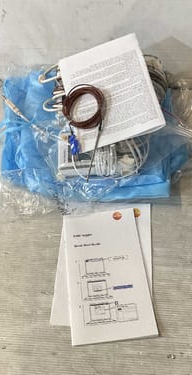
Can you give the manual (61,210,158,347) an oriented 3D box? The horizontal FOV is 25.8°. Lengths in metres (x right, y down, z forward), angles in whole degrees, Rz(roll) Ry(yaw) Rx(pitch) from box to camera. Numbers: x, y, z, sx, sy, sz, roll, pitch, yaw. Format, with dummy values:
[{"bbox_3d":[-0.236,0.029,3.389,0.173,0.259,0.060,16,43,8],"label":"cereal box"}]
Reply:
[{"bbox_3d":[0.016,0.124,0.624,0.115,0.007,0.210,-6,51,-2],"label":"manual"}]

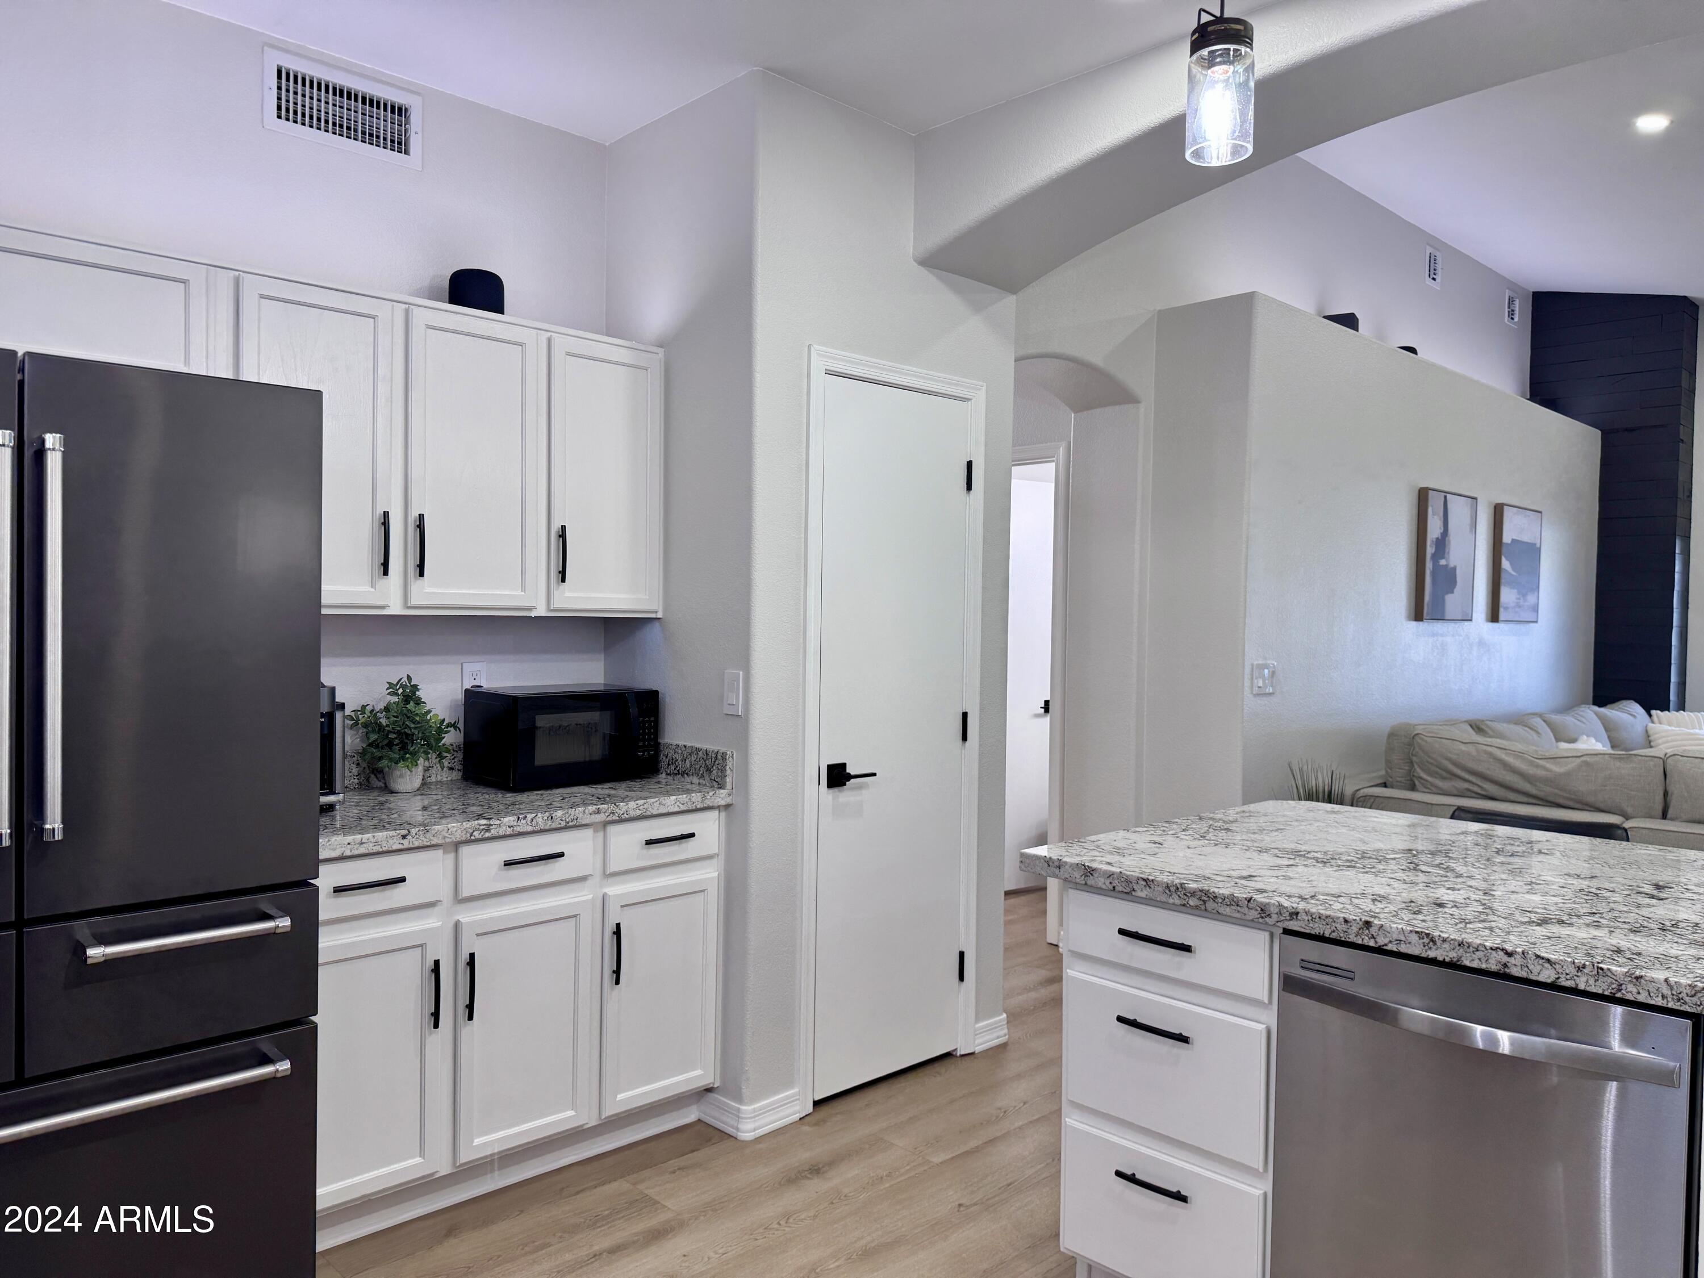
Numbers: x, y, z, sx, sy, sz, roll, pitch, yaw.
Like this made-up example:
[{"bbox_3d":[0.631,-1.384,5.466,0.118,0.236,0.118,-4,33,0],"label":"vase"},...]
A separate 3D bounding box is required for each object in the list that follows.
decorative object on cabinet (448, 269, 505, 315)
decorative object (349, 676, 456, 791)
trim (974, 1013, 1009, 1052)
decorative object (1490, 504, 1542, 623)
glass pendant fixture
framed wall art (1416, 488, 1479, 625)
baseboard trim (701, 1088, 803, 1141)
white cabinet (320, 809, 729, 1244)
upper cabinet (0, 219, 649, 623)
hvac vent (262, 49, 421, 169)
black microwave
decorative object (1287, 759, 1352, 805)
[{"bbox_3d":[-0.999,-0.901,3.133,0.145,0.168,0.145,0,1,-44],"label":"decorative object on cabinet"},{"bbox_3d":[-1.166,0.248,3.051,0.250,0.305,0.230,0,1,-44],"label":"decorative object"},{"bbox_3d":[0.460,1.277,3.825,0.170,0.086,0.022,0,1,-44],"label":"trim"},{"bbox_3d":[3.684,-0.407,6.546,0.635,0.637,0.040,0,1,-44],"label":"decorative object"},{"bbox_3d":[0.609,-0.915,1.955,0.112,0.240,0.112,0,1,-44],"label":"glass pendant fixture"},{"bbox_3d":[2.940,-0.403,5.839,0.638,0.635,0.040,0,1,-44],"label":"framed wall art"},{"bbox_3d":[-0.273,1.278,3.258,0.215,0.084,0.210,0,1,-44],"label":"baseboard trim"},{"bbox_3d":[-0.978,0.877,3.015,1.140,0.872,0.610,-1,2,-44],"label":"white cabinet"},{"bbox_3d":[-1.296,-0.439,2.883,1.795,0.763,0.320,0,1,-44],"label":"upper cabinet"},{"bbox_3d":[-1.308,-1.367,3.055,0.402,0.202,0.020,0,1,-44],"label":"hvac vent"},{"bbox_3d":[-0.807,0.273,3.330,0.445,0.254,0.320,0,1,-44],"label":"black microwave"},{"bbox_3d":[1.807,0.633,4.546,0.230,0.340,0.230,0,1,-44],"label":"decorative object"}]

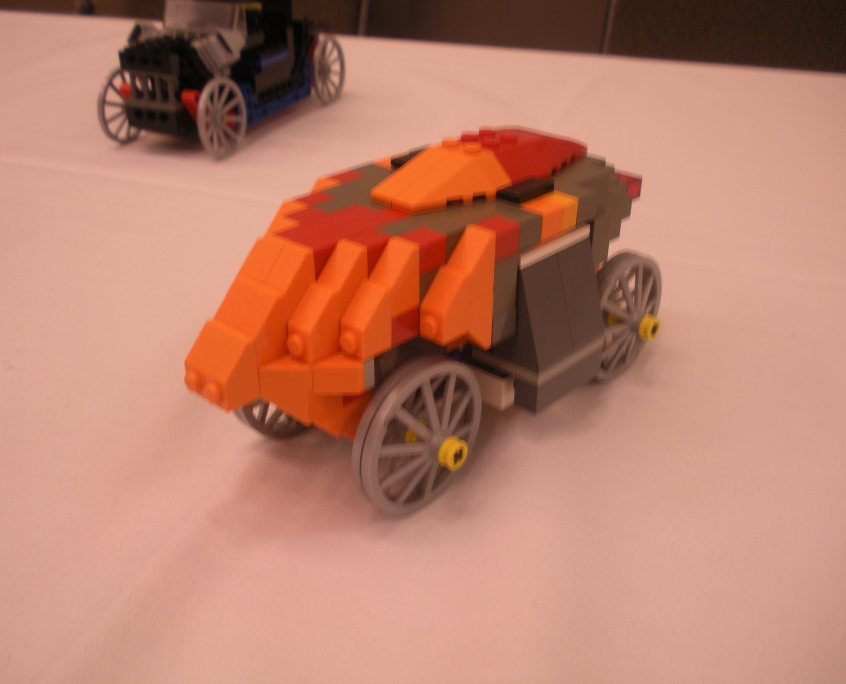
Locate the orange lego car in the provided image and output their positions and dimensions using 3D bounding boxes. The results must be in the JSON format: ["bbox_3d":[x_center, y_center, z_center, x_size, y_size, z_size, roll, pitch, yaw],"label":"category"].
[{"bbox_3d":[0.004,-0.014,0.275,0.079,0.085,0.162,24,37,37],"label":"orange lego car"}]

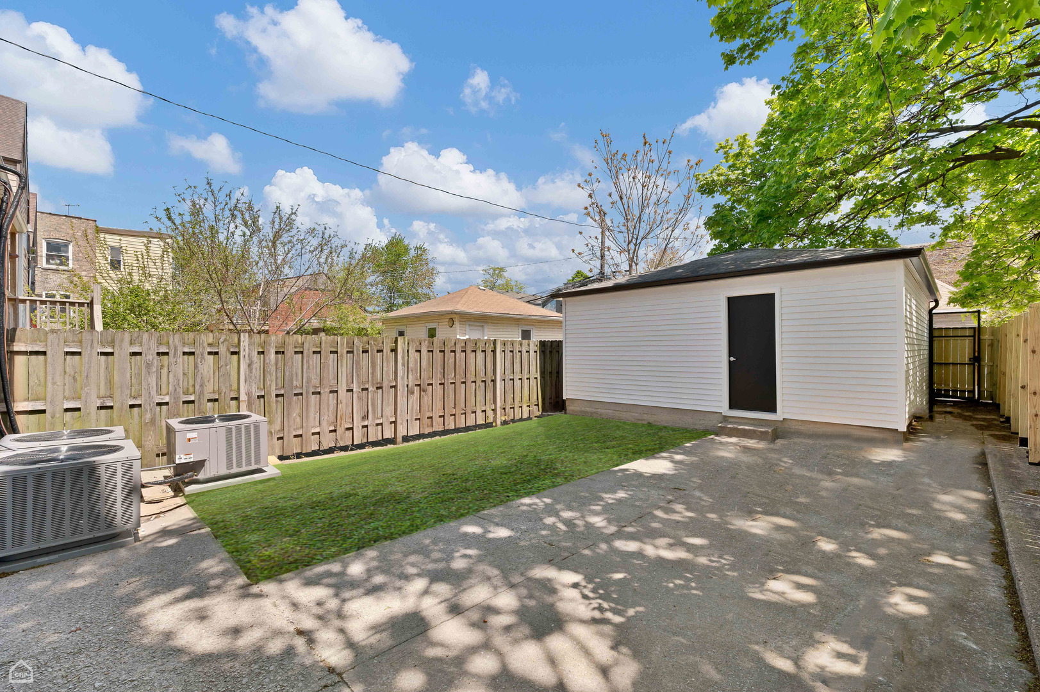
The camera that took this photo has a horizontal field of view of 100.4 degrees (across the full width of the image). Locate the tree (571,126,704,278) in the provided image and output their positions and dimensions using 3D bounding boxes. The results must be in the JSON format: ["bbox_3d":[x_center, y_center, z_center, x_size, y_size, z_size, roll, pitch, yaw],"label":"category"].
[{"bbox_3d":[4.926,-3.634,17.800,5.300,10.530,5.000,0,-1,15],"label":"tree"}]

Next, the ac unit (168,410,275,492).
[{"bbox_3d":[-3.690,1.235,5.310,0.910,0.630,0.920,-1,-1,45],"label":"ac unit"}]

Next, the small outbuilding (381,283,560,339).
[{"bbox_3d":[-1.900,-0.432,18.900,5.600,4.150,6.400,-1,-1,45],"label":"small outbuilding"}]

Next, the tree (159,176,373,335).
[{"bbox_3d":[-5.344,-0.926,9.000,4.000,5.090,3.700,0,-1,-31],"label":"tree"}]

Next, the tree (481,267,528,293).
[{"bbox_3d":[-1.390,-2.477,38.000,4.900,8.950,4.700,0,-1,-2],"label":"tree"}]

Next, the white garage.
[{"bbox_3d":[5.550,-0.401,10.580,6.500,3.900,7.000,-1,-1,45],"label":"white garage"}]

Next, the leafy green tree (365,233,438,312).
[{"bbox_3d":[-7.396,-2.582,27.000,5.000,8.870,4.800,0,-1,-15],"label":"leafy green tree"}]

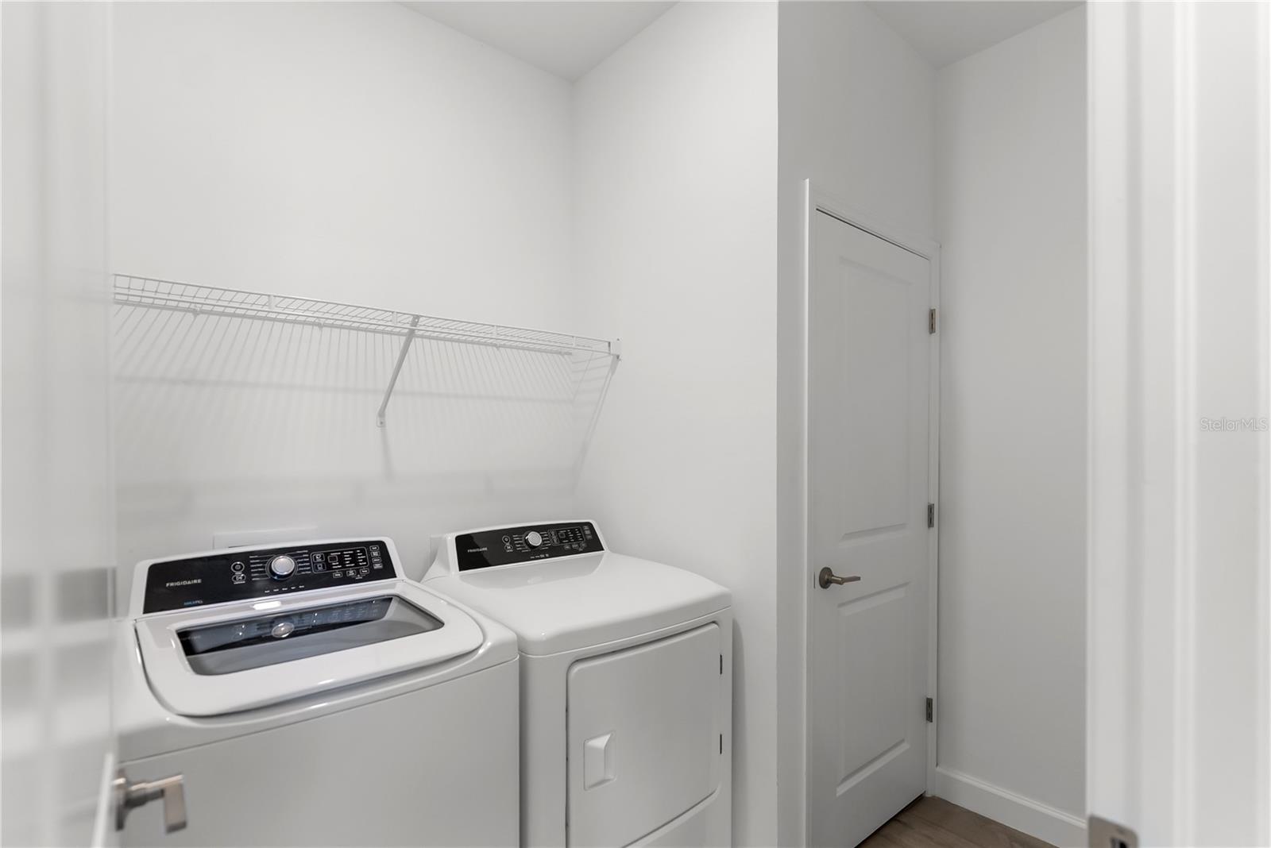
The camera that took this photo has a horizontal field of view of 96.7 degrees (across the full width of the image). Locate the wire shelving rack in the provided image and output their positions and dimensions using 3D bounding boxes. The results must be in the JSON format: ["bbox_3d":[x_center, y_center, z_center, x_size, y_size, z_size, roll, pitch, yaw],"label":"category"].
[{"bbox_3d":[-0.725,-0.151,1.746,1.455,0.334,0.315,1,-1,-39],"label":"wire shelving rack"}]

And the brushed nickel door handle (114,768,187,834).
[{"bbox_3d":[-0.546,0.431,0.632,0.067,0.070,0.141,1,-1,-39],"label":"brushed nickel door handle"}]

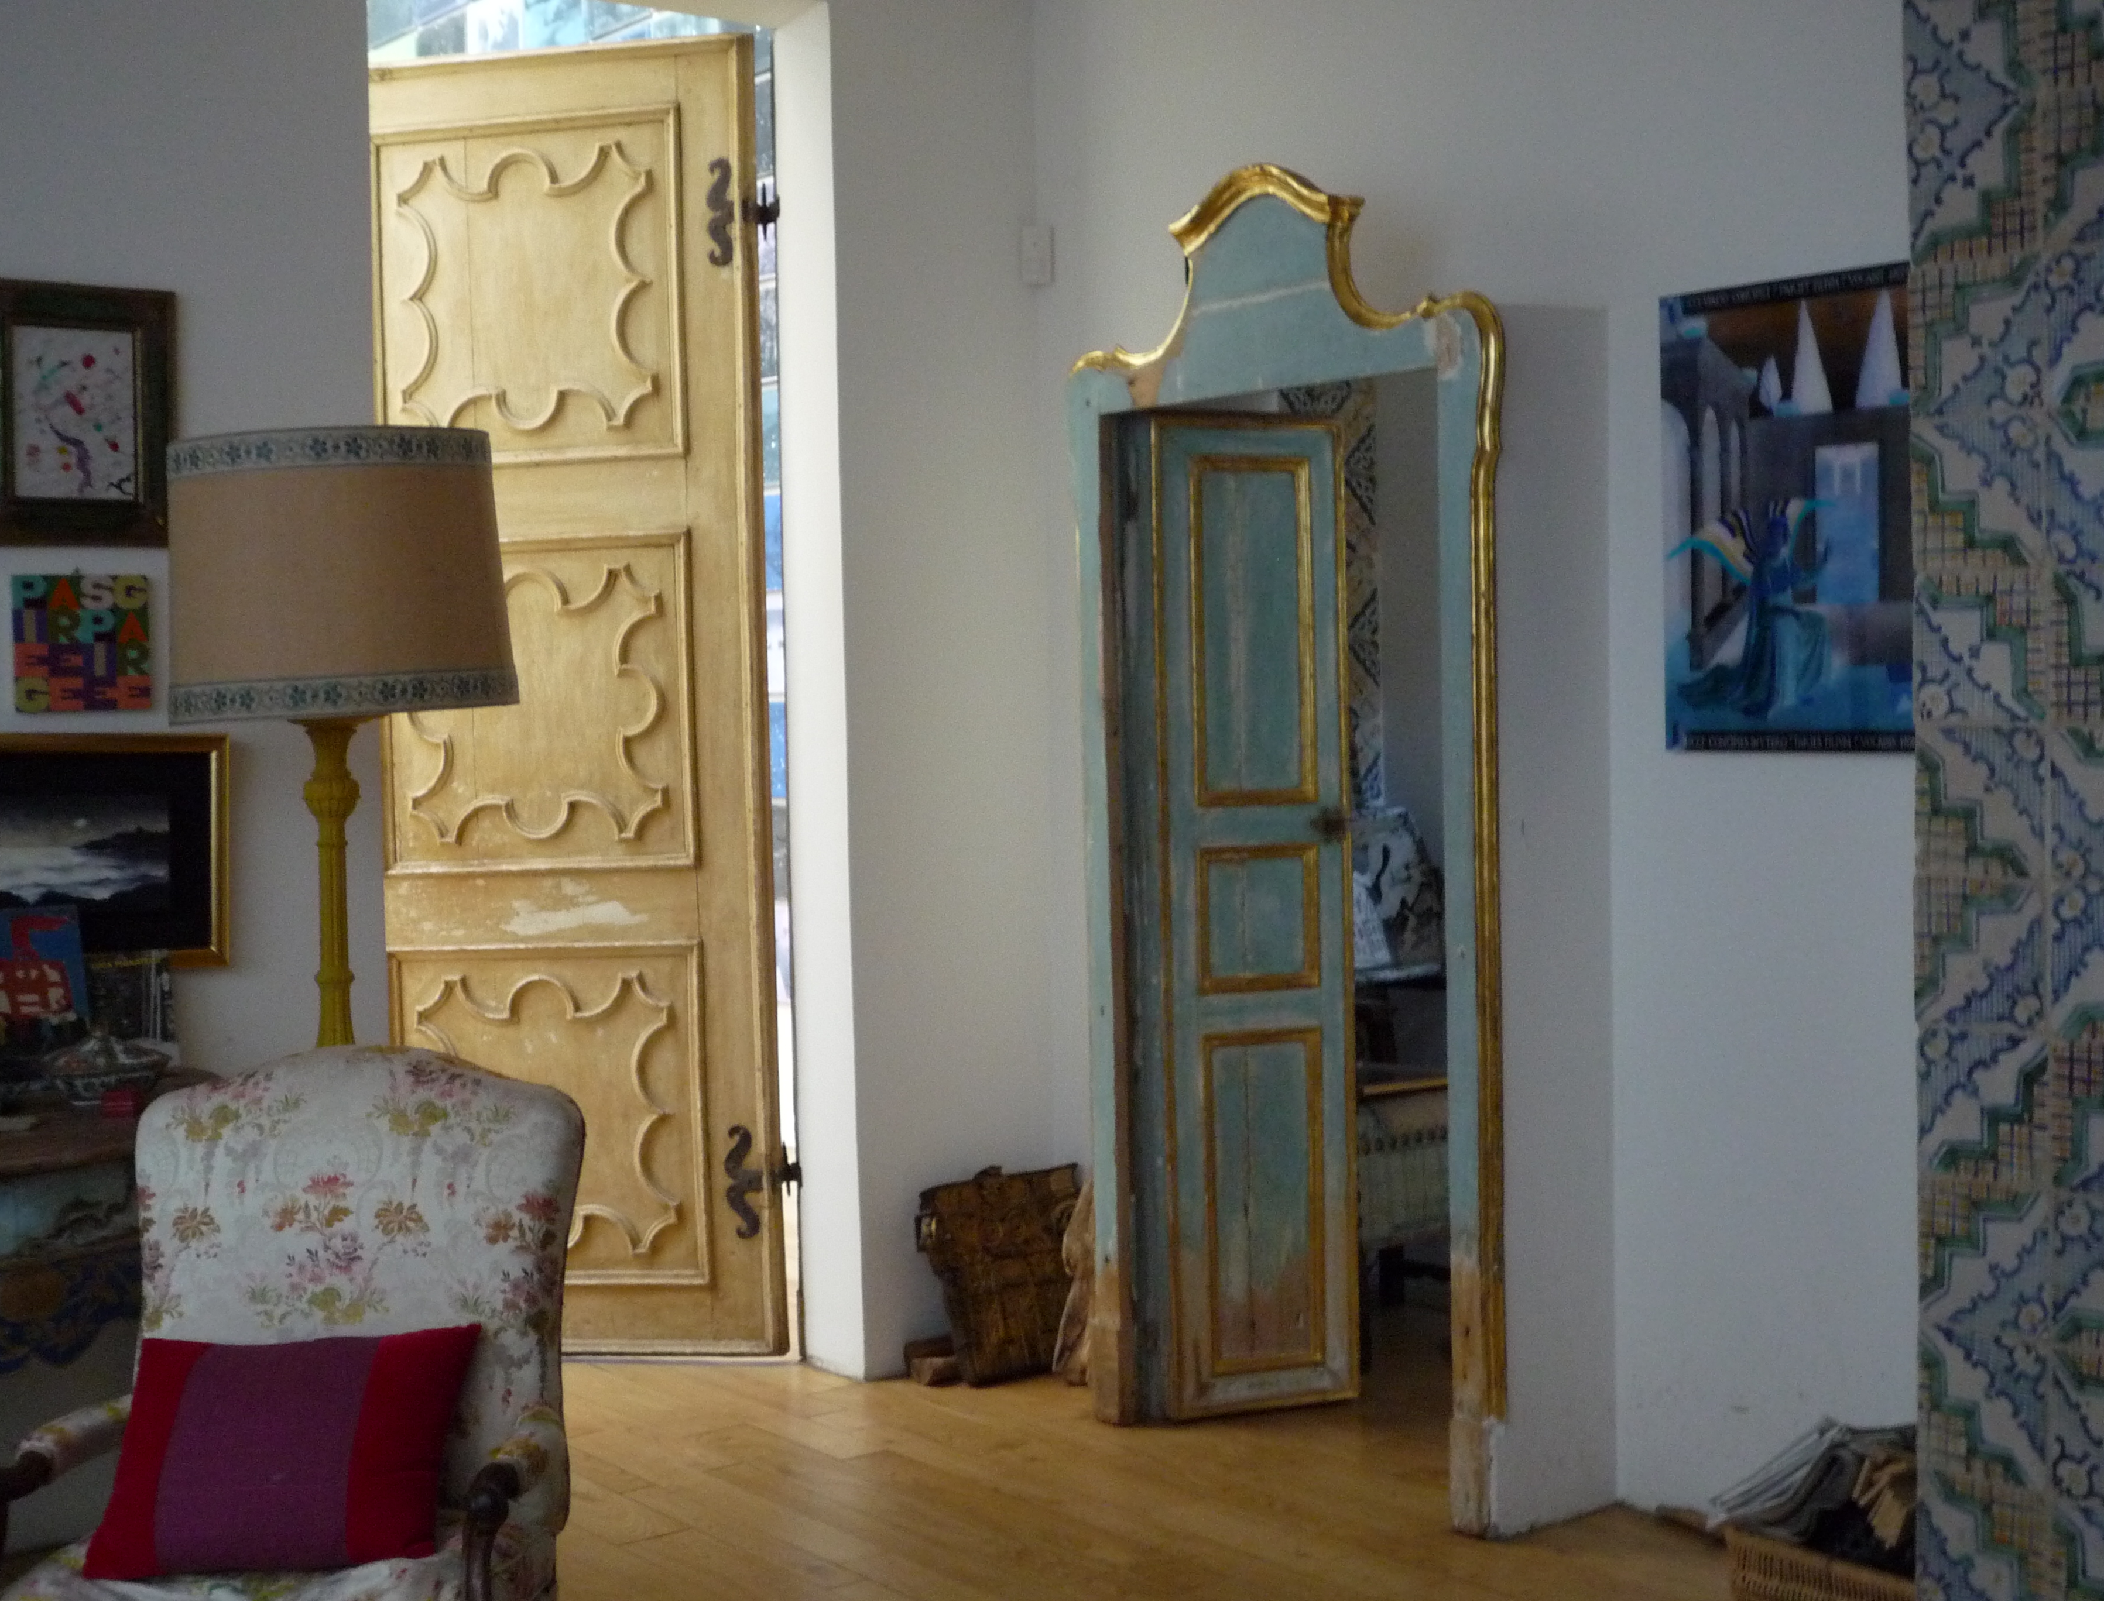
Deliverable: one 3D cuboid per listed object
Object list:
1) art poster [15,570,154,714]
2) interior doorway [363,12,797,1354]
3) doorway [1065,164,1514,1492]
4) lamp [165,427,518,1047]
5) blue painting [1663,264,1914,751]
[{"bbox_3d":[-1.605,-0.261,4.514,0.223,0.223,0.025,-3,3,-40],"label":"art poster"},{"bbox_3d":[-1.102,-0.200,5.902,1.037,2.796,0.060,-1,2,13],"label":"interior doorway"},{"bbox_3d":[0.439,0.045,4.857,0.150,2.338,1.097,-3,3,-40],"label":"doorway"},{"bbox_3d":[-1.078,0.361,4.172,0.540,1.831,0.540,-2,3,-15],"label":"lamp"},{"bbox_3d":[1.185,-0.452,4.306,0.020,0.751,0.537,-3,3,-40],"label":"blue painting"}]

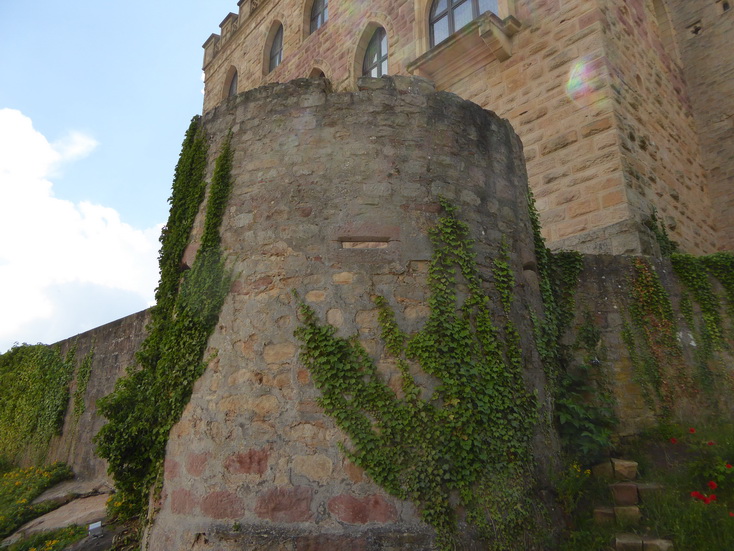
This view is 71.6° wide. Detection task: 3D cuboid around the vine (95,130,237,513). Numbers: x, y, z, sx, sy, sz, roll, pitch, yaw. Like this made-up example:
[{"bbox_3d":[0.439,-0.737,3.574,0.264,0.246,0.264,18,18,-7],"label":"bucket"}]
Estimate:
[{"bbox_3d":[-2.323,0.202,6.138,0.950,5.050,1.600,12,-19,-36],"label":"vine"}]

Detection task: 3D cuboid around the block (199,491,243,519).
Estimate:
[{"bbox_3d":[-1.352,2.247,5.030,0.567,0.237,0.250,-9,-18,30],"label":"block"}]

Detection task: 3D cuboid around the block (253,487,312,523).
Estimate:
[{"bbox_3d":[-0.740,2.143,4.807,0.557,0.292,0.280,-4,-16,15],"label":"block"}]

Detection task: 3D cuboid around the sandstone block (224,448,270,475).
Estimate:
[{"bbox_3d":[-1.117,1.828,5.025,0.525,0.226,0.250,-7,-17,24],"label":"sandstone block"}]

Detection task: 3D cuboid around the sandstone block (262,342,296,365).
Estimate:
[{"bbox_3d":[-0.852,0.807,5.200,0.366,0.212,0.220,-5,-16,18],"label":"sandstone block"}]

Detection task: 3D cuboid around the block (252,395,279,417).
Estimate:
[{"bbox_3d":[-0.972,1.300,5.085,0.284,0.202,0.200,-6,-16,20],"label":"block"}]

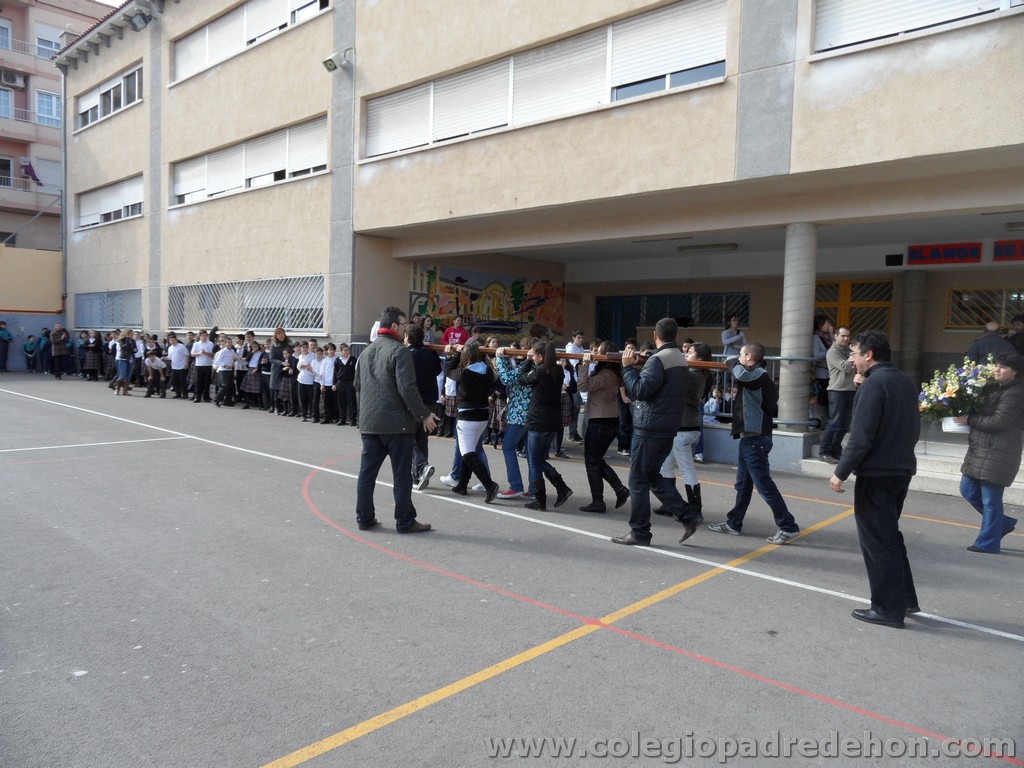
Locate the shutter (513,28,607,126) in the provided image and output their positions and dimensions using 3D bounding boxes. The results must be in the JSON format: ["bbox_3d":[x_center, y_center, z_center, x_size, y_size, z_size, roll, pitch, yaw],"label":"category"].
[{"bbox_3d":[0.714,-4.718,10.949,1.794,1.116,0.060,4,4,40],"label":"shutter"}]

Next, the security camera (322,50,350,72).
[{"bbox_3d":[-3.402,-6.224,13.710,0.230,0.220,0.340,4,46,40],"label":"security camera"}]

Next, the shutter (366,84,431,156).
[{"bbox_3d":[-2.137,-4.872,13.155,1.748,1.049,0.080,4,5,40],"label":"shutter"}]

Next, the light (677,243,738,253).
[{"bbox_3d":[4.107,-2.854,14.904,1.230,0.100,0.170,4,4,40],"label":"light"}]

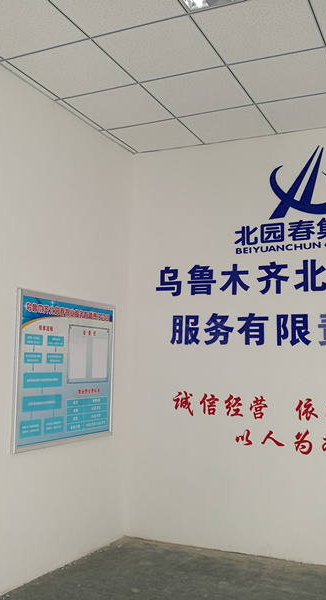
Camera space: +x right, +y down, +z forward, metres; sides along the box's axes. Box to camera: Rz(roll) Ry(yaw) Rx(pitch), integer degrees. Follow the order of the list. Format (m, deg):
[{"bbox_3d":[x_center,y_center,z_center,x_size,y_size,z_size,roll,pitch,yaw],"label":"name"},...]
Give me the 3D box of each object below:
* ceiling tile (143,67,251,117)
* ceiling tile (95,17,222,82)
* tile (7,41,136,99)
[{"bbox_3d":[0.244,-1.383,4.196,0.600,0.020,0.600,-2,-7,25],"label":"ceiling tile"},{"bbox_3d":[-0.008,-1.454,3.657,0.594,0.018,0.594,-2,-7,25],"label":"ceiling tile"},{"bbox_3d":[-0.552,-1.435,3.909,0.594,0.018,0.594,-2,-7,25],"label":"tile"}]

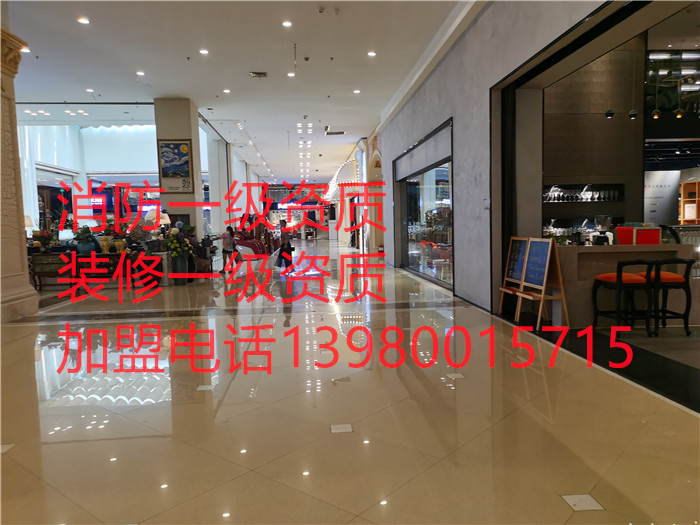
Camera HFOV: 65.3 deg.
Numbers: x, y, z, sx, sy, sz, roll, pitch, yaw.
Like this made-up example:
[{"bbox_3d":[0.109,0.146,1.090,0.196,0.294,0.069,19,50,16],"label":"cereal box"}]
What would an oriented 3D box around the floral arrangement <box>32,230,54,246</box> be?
[{"bbox_3d":[-7.692,-0.602,13.703,0.480,0.402,0.440,-2,4,-5],"label":"floral arrangement"}]

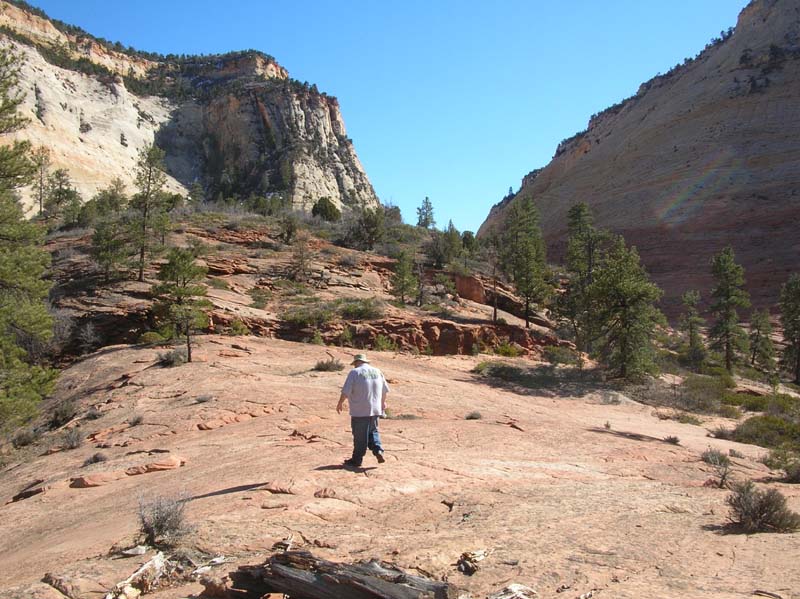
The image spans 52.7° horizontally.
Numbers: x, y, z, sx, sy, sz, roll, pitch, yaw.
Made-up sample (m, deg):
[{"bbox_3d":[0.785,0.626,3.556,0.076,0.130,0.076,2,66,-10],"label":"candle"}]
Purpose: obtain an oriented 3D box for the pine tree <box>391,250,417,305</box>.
[{"bbox_3d":[0.186,-1.170,43.000,1.383,2.872,1.272,0,-2,0],"label":"pine tree"}]

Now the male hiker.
[{"bbox_3d":[-0.561,1.661,12.100,0.740,1.710,0.600,1,-3,-22],"label":"male hiker"}]

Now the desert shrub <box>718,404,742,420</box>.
[{"bbox_3d":[9.812,3.355,24.000,0.698,0.470,0.628,-1,-3,22],"label":"desert shrub"}]

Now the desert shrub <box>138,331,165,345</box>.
[{"bbox_3d":[-9.837,1.504,32.000,1.029,0.610,0.875,0,-2,0],"label":"desert shrub"}]

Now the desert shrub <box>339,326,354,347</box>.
[{"bbox_3d":[-2.250,1.556,34.000,0.653,0.824,0.639,0,-3,0],"label":"desert shrub"}]

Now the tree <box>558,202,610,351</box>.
[{"bbox_3d":[9.357,-1.167,41.000,2.585,7.431,2.585,-1,-3,13],"label":"tree"}]

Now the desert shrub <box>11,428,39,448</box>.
[{"bbox_3d":[-7.896,2.923,17.000,0.577,0.416,0.519,1,-3,-25],"label":"desert shrub"}]

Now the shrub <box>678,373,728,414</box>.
[{"bbox_3d":[9.697,3.055,26.000,1.576,1.274,1.418,-1,-3,20],"label":"shrub"}]

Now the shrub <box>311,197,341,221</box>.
[{"bbox_3d":[-7.188,-8.684,78.000,2.895,2.509,2.663,0,-2,0],"label":"shrub"}]

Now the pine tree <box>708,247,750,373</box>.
[{"bbox_3d":[19.565,0.594,48.000,2.419,7.332,2.494,0,-3,0],"label":"pine tree"}]

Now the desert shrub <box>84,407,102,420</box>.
[{"bbox_3d":[-6.635,2.468,17.500,0.378,0.297,0.370,0,-3,0],"label":"desert shrub"}]

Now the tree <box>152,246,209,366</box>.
[{"bbox_3d":[-7.331,0.200,27.000,2.004,3.808,1.844,0,-2,0],"label":"tree"}]

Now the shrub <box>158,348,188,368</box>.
[{"bbox_3d":[-7.425,1.934,26.500,0.964,0.649,0.867,1,-3,-16],"label":"shrub"}]

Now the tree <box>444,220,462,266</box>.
[{"bbox_3d":[5.162,-5.403,78.000,1.702,4.394,1.702,0,-3,4],"label":"tree"}]

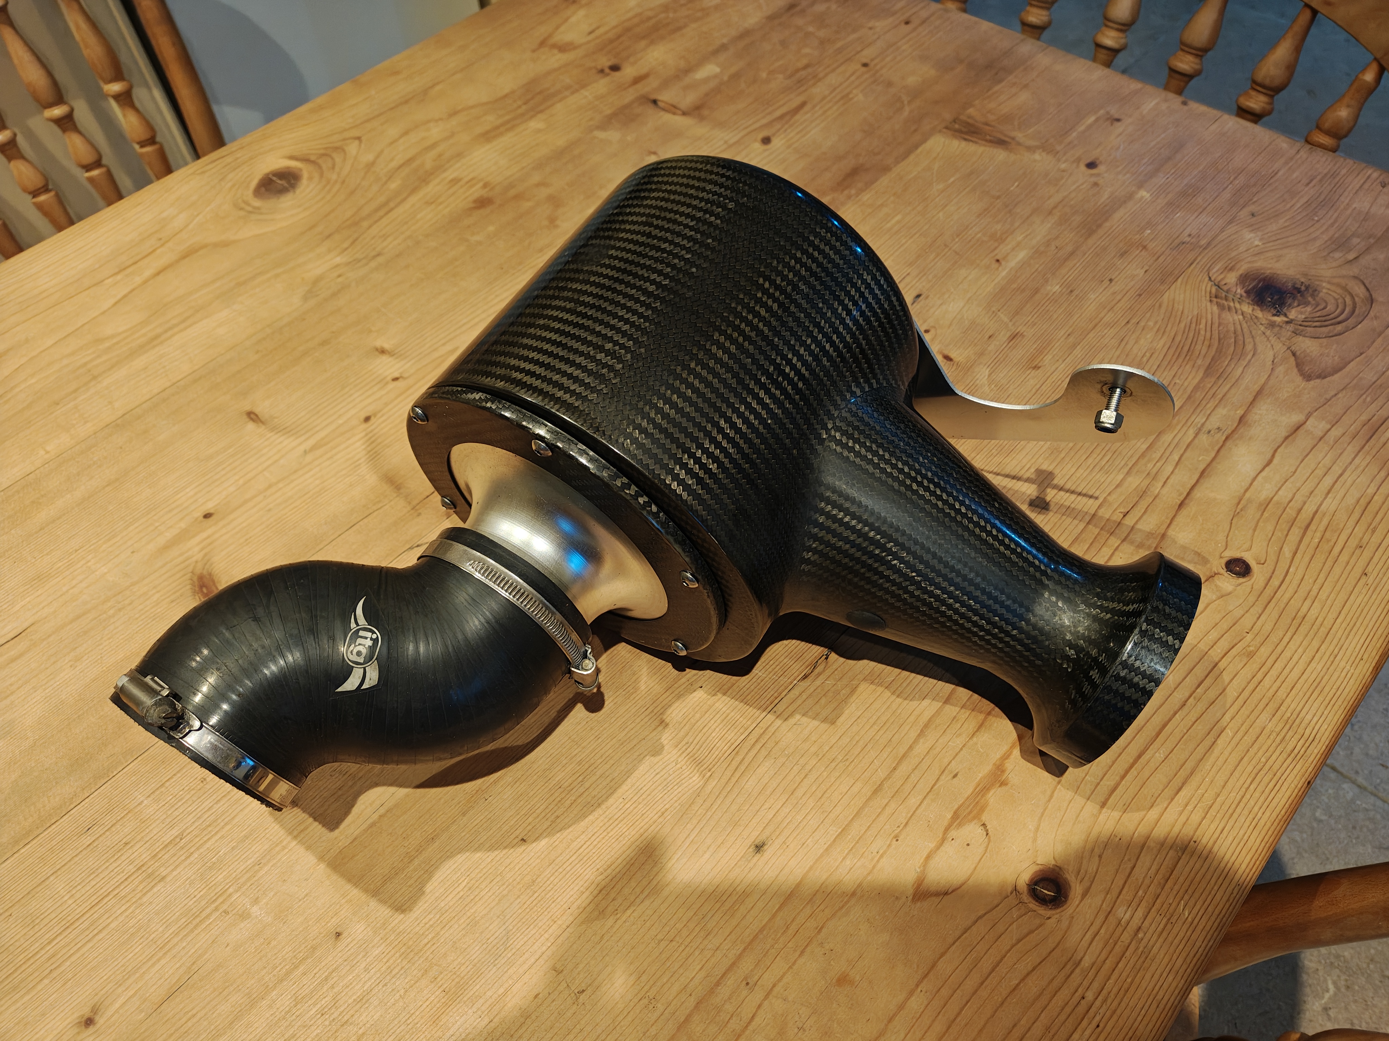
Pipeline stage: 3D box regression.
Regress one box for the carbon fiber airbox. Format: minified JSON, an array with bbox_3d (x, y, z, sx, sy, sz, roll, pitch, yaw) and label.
[{"bbox_3d":[0.052,-0.016,0.454,0.332,0.194,0.164,26,59,20],"label":"carbon fiber airbox"}]

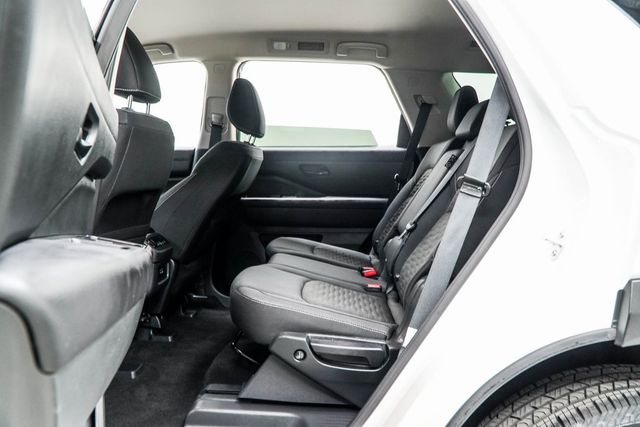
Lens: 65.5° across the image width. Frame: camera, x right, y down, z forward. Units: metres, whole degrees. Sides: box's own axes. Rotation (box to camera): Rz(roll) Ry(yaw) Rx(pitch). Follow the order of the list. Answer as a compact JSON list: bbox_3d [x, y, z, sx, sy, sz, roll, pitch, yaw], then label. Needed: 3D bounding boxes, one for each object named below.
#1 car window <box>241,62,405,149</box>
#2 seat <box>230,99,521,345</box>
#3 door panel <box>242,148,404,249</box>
[{"bbox_3d":[0.009,-0.544,2.523,0.830,0.450,0.080,0,15,1],"label":"car window"},{"bbox_3d":[0.217,-0.107,1.823,0.850,0.860,1.300,0,5,1],"label":"seat"},{"bbox_3d":[0.039,-0.062,2.574,0.860,0.560,0.120,0,5,1],"label":"door panel"}]

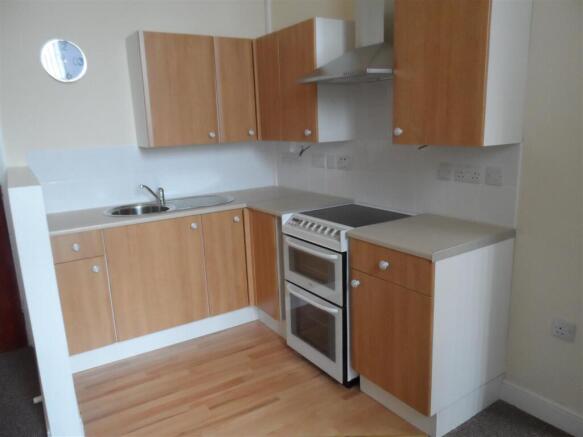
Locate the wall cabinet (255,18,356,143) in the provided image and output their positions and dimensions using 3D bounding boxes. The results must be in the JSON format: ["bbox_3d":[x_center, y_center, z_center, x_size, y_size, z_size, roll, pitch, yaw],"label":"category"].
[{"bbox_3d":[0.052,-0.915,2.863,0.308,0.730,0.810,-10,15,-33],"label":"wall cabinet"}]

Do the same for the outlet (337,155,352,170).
[{"bbox_3d":[0.370,-0.383,2.793,0.012,0.094,0.145,-10,15,-33],"label":"outlet"}]

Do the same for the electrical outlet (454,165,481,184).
[{"bbox_3d":[0.891,-0.221,2.040,0.012,0.088,0.146,-10,15,-33],"label":"electrical outlet"}]

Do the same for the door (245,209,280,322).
[{"bbox_3d":[-0.176,0.316,2.807,0.020,0.715,0.305,-11,16,-34],"label":"door"}]

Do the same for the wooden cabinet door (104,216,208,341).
[{"bbox_3d":[-0.841,0.382,2.610,0.596,0.715,0.020,-10,15,-31],"label":"wooden cabinet door"}]

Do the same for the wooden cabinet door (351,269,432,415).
[{"bbox_3d":[0.466,0.570,1.956,0.020,0.570,0.492,-11,16,-34],"label":"wooden cabinet door"}]

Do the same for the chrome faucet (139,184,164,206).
[{"bbox_3d":[-0.949,-0.154,2.784,0.050,0.156,0.200,5,14,31],"label":"chrome faucet"}]

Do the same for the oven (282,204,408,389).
[{"bbox_3d":[0.368,0.429,2.491,0.620,0.900,0.535,-11,16,-34],"label":"oven"}]

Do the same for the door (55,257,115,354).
[{"bbox_3d":[-1.205,0.508,2.343,0.295,0.553,0.020,-10,15,-33],"label":"door"}]

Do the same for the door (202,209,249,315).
[{"bbox_3d":[-0.457,0.301,2.818,0.306,0.710,0.020,-10,15,-33],"label":"door"}]

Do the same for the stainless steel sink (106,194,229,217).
[{"bbox_3d":[-0.829,-0.012,2.872,0.870,0.160,0.460,-10,15,-31],"label":"stainless steel sink"}]

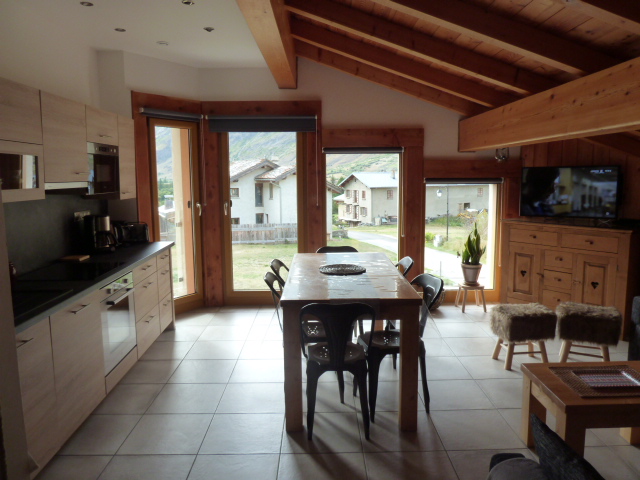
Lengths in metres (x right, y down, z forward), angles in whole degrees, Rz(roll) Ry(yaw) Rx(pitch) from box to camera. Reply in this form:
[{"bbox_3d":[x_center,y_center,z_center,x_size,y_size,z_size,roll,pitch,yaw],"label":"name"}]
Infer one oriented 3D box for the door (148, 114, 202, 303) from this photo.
[{"bbox_3d":[-1.571,-0.257,5.092,0.080,2.090,0.655,5,9,36],"label":"door"}]

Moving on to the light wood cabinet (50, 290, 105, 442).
[{"bbox_3d":[-1.709,0.720,2.767,0.580,0.710,0.590,-1,7,-2],"label":"light wood cabinet"}]

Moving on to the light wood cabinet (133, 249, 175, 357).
[{"bbox_3d":[-1.726,0.518,4.024,0.580,0.709,1.021,-1,7,-3],"label":"light wood cabinet"}]

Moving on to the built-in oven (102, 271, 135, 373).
[{"bbox_3d":[-1.619,0.555,3.169,0.550,0.585,0.595,-1,7,-3],"label":"built-in oven"}]

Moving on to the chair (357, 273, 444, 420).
[{"bbox_3d":[0.507,0.676,3.015,0.520,0.830,0.430,-3,8,-15],"label":"chair"}]

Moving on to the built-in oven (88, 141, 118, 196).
[{"bbox_3d":[-1.810,-0.540,3.535,0.360,0.378,0.593,-1,7,-3],"label":"built-in oven"}]

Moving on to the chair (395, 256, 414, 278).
[{"bbox_3d":[0.482,0.574,3.798,0.520,0.830,0.430,-2,8,-11],"label":"chair"}]

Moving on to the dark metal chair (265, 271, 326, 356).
[{"bbox_3d":[-0.115,0.656,3.231,0.520,0.830,0.430,0,7,8],"label":"dark metal chair"}]

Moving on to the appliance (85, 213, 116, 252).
[{"bbox_3d":[-2.011,-0.071,4.256,0.235,0.335,0.175,2,8,21],"label":"appliance"}]

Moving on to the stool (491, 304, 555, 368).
[{"bbox_3d":[1.608,0.753,3.672,0.400,0.470,0.340,-1,7,-5],"label":"stool"}]

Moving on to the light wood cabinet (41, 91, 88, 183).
[{"bbox_3d":[-1.918,-0.684,3.183,0.350,0.575,0.590,-1,7,-2],"label":"light wood cabinet"}]

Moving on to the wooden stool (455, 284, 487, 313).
[{"bbox_3d":[1.725,0.643,5.262,0.285,0.290,0.285,-1,7,-1],"label":"wooden stool"}]

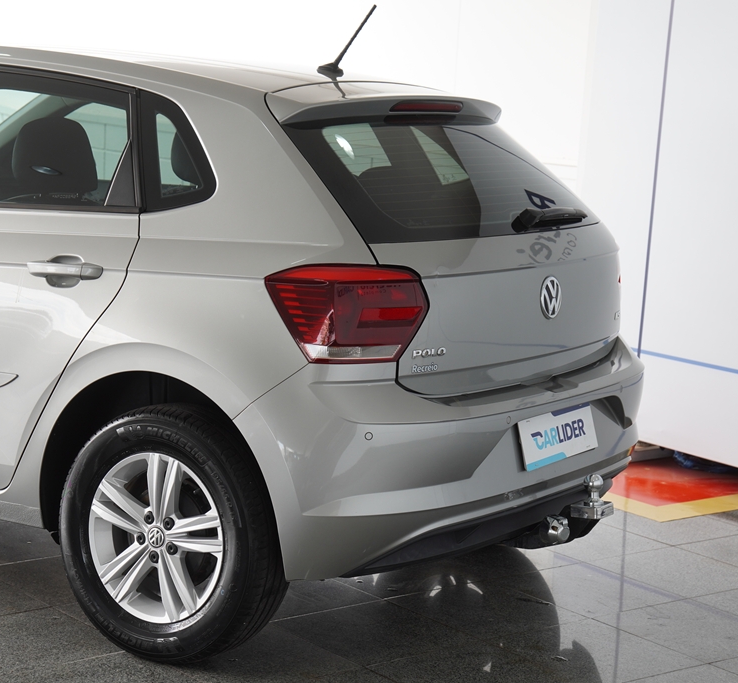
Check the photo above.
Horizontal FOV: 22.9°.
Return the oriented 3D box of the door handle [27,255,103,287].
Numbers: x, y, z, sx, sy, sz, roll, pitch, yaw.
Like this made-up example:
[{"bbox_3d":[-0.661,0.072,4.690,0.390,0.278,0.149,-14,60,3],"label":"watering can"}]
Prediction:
[{"bbox_3d":[-0.734,-0.177,4.415,0.240,0.070,0.050,5,9,33],"label":"door handle"}]

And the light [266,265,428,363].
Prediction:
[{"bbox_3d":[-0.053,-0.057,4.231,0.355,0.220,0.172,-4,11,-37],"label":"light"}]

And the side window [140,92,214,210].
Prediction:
[{"bbox_3d":[-0.476,-0.453,4.412,0.292,0.296,0.060,10,-13,27],"label":"side window"}]

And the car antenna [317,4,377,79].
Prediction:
[{"bbox_3d":[-0.063,-0.818,4.952,0.180,0.195,0.045,8,10,32],"label":"car antenna"}]

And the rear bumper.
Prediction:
[{"bbox_3d":[0.332,0.231,4.814,0.460,0.530,1.730,8,10,32],"label":"rear bumper"}]

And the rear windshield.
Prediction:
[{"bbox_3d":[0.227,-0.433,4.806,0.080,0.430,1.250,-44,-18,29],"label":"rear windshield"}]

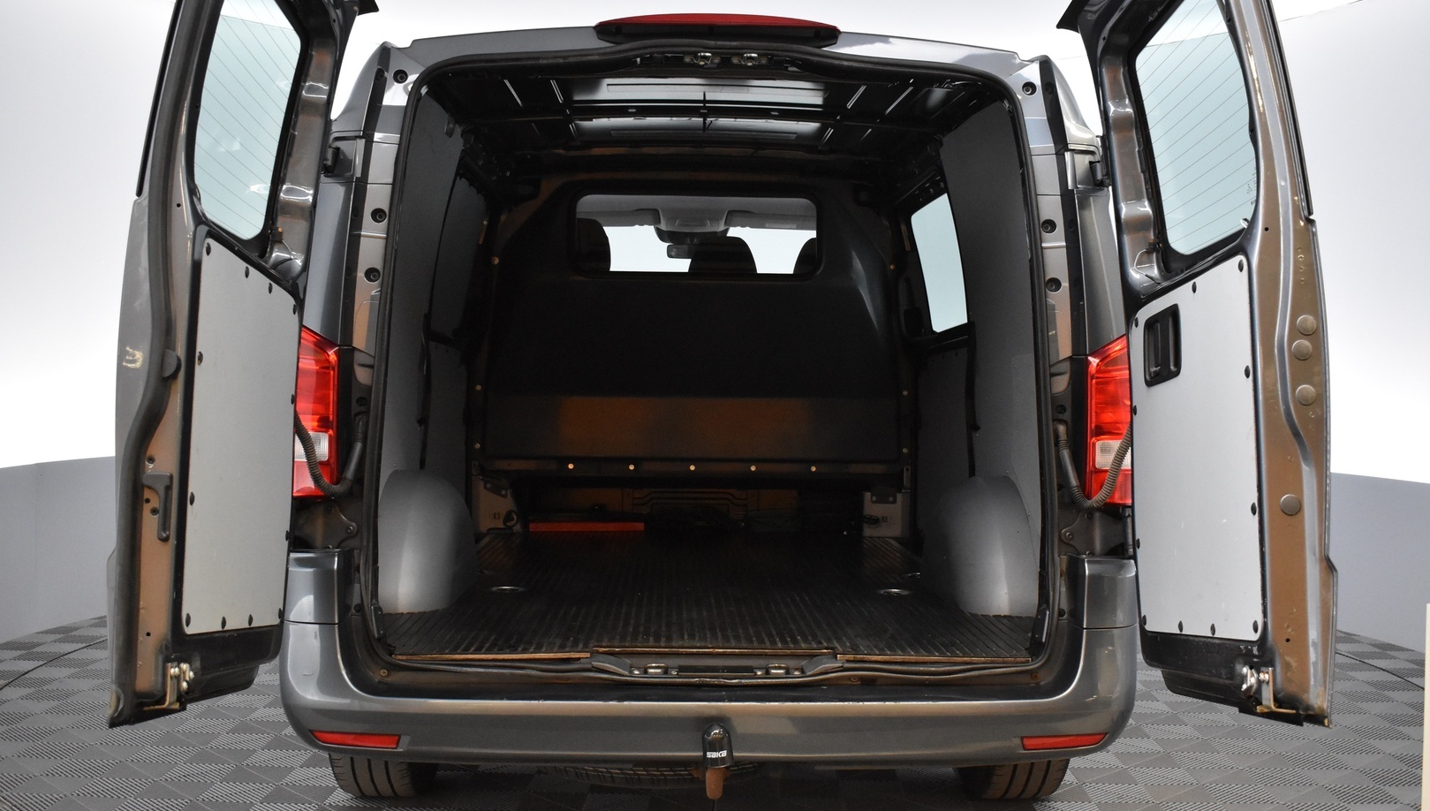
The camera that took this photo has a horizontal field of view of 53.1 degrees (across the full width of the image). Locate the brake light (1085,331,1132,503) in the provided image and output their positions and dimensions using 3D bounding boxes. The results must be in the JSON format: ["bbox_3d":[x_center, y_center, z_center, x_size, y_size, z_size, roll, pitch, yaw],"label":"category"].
[{"bbox_3d":[0.834,0.027,2.985,0.150,0.375,0.160,1,1,-10],"label":"brake light"}]

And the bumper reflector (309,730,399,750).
[{"bbox_3d":[-0.696,0.649,2.770,0.176,0.034,0.035,1,1,14],"label":"bumper reflector"}]

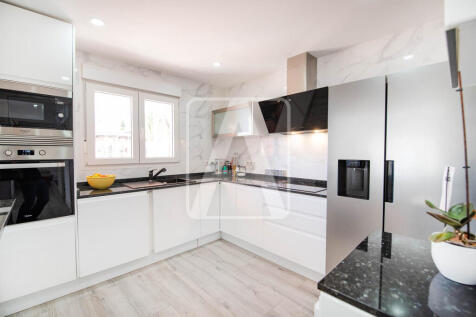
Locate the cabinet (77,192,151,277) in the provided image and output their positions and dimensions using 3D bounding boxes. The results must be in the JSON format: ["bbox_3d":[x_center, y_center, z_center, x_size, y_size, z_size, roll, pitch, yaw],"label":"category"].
[{"bbox_3d":[-1.379,0.697,2.136,0.580,0.715,0.605,0,0,45],"label":"cabinet"}]

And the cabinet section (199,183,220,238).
[{"bbox_3d":[-0.552,0.682,2.878,0.341,0.699,0.580,-1,1,-42],"label":"cabinet section"}]

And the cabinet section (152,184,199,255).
[{"bbox_3d":[-0.896,0.686,2.568,0.586,0.699,0.580,-1,1,-42],"label":"cabinet section"}]

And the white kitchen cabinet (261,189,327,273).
[{"bbox_3d":[0.742,0.699,2.253,0.716,0.699,0.580,1,1,44],"label":"white kitchen cabinet"}]

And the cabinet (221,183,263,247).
[{"bbox_3d":[0.225,0.688,2.744,0.709,0.699,0.580,1,1,44],"label":"cabinet"}]

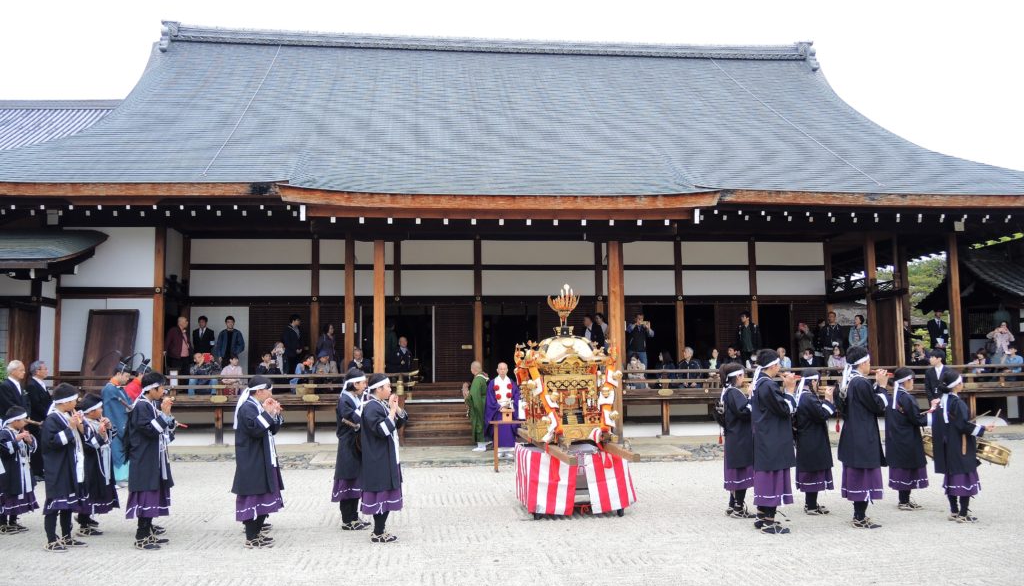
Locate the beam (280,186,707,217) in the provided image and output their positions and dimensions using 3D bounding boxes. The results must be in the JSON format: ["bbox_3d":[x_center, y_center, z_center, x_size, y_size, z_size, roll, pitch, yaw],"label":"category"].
[{"bbox_3d":[-0.126,-1.564,14.167,7.514,0.520,0.400,0,-5,-6],"label":"beam"}]

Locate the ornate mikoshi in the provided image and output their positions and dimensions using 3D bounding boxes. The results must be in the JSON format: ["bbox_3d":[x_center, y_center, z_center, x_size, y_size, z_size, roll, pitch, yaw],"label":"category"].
[{"bbox_3d":[0.610,0.753,8.953,0.980,1.706,0.980,0,-5,-10],"label":"ornate mikoshi"}]

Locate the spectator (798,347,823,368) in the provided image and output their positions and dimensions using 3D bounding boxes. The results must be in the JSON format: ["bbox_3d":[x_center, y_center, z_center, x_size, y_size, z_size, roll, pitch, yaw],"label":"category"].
[{"bbox_3d":[6.341,1.573,17.546,0.500,0.815,0.600,-3,-6,28],"label":"spectator"}]

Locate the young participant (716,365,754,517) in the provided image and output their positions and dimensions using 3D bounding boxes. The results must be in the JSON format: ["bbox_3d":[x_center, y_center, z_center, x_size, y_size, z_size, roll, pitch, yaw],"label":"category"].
[{"bbox_3d":[2.323,1.507,8.532,0.420,1.554,0.460,0,-5,-6],"label":"young participant"}]

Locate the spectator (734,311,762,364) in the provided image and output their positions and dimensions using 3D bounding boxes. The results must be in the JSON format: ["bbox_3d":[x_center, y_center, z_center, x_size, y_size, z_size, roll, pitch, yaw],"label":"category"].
[{"bbox_3d":[5.631,1.302,19.612,0.520,1.732,0.360,-3,-6,26],"label":"spectator"}]

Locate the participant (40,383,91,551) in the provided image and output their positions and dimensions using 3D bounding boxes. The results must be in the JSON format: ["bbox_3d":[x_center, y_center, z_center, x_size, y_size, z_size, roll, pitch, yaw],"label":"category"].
[{"bbox_3d":[-3.939,1.520,7.340,0.390,1.419,0.420,0,-5,-6],"label":"participant"}]

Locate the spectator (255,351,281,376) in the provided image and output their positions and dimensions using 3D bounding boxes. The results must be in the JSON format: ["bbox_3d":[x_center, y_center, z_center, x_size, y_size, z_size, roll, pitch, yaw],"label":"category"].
[{"bbox_3d":[-4.785,1.578,16.192,0.500,0.827,0.600,1,-5,-20],"label":"spectator"}]

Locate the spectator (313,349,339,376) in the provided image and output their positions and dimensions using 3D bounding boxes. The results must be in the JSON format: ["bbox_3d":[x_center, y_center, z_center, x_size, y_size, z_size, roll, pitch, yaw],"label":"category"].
[{"bbox_3d":[-3.790,1.593,16.784,0.500,0.874,0.600,0,-5,-7],"label":"spectator"}]

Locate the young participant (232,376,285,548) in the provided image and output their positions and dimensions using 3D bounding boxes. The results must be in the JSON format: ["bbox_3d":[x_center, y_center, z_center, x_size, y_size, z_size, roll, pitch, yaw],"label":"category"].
[{"bbox_3d":[-2.351,1.554,7.715,0.450,1.546,0.460,0,-4,-2],"label":"young participant"}]

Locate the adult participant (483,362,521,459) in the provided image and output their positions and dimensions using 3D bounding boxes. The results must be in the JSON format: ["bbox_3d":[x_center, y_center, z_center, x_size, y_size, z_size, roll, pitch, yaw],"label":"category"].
[{"bbox_3d":[-0.130,2.009,14.347,0.620,1.604,0.500,0,-5,-5],"label":"adult participant"}]

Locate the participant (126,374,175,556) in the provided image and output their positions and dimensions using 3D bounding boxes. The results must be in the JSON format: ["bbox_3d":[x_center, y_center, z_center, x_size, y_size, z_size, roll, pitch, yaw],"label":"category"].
[{"bbox_3d":[-3.263,1.500,7.498,0.440,1.554,0.460,0,-5,-7],"label":"participant"}]

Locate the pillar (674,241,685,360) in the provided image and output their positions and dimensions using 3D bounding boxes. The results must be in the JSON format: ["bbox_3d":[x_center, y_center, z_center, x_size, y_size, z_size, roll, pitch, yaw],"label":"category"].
[{"bbox_3d":[4.176,0.434,20.535,0.180,3.655,0.180,0,-5,-6],"label":"pillar"}]

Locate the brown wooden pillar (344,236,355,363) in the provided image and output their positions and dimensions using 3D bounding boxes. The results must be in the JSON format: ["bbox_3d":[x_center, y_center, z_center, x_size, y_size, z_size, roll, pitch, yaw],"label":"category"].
[{"bbox_3d":[-3.510,0.421,17.862,0.200,3.357,0.200,0,-5,-6],"label":"brown wooden pillar"}]

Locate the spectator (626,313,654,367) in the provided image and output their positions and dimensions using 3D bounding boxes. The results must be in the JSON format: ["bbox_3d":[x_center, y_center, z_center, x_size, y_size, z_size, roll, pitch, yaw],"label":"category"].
[{"bbox_3d":[2.907,1.289,18.770,0.580,1.652,0.450,0,-5,-13],"label":"spectator"}]

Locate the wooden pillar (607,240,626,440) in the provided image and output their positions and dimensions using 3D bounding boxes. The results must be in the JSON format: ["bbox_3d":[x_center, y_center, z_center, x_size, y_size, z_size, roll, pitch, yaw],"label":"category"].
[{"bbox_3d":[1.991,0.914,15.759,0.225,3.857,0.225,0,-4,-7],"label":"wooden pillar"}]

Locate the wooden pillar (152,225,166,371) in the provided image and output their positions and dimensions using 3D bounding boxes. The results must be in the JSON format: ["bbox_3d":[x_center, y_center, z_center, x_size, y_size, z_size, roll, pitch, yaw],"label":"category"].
[{"bbox_3d":[-7.591,0.315,17.764,0.210,3.509,0.210,0,-5,-6],"label":"wooden pillar"}]

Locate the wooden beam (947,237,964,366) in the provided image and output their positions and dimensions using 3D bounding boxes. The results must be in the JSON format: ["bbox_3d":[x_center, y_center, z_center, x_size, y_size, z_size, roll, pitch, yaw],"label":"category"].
[{"bbox_3d":[10.092,0.398,18.806,0.200,3.481,0.200,0,-4,-7],"label":"wooden beam"}]

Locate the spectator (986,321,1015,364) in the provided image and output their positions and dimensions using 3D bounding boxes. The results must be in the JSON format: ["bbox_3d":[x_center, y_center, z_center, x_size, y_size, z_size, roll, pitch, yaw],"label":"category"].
[{"bbox_3d":[11.598,1.384,19.569,0.600,1.423,0.450,-4,-6,36],"label":"spectator"}]

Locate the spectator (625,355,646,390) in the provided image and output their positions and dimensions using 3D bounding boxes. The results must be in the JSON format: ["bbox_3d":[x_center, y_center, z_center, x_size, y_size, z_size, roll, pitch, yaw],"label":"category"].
[{"bbox_3d":[2.622,1.657,17.588,0.470,0.720,0.550,0,-5,-7],"label":"spectator"}]

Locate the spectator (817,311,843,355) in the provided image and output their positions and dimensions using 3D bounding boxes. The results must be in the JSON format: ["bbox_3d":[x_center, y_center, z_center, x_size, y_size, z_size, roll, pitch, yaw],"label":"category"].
[{"bbox_3d":[7.769,1.319,20.132,0.550,1.719,0.350,-2,-5,14],"label":"spectator"}]

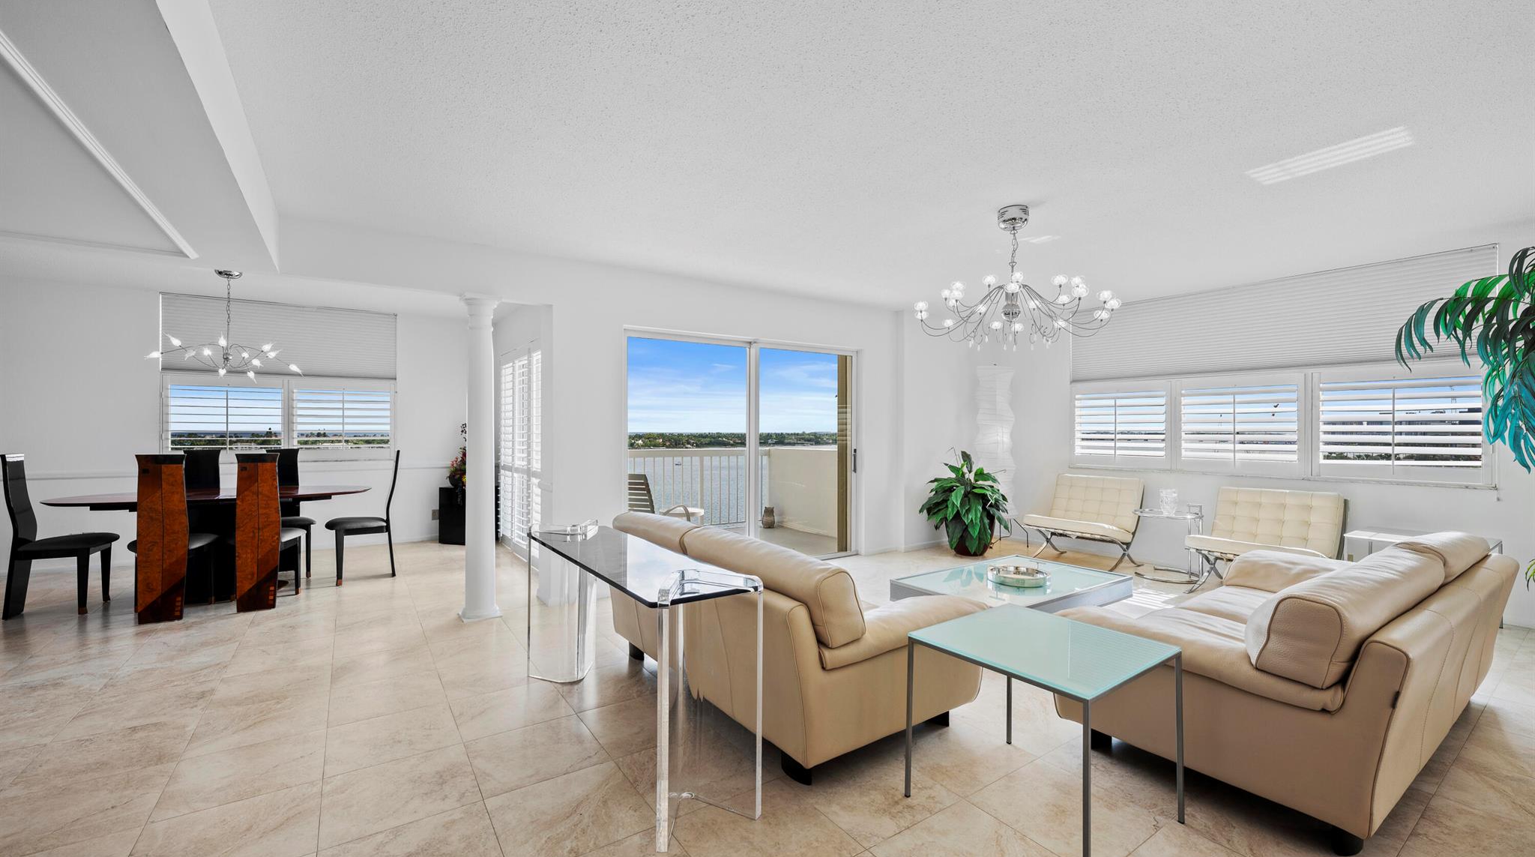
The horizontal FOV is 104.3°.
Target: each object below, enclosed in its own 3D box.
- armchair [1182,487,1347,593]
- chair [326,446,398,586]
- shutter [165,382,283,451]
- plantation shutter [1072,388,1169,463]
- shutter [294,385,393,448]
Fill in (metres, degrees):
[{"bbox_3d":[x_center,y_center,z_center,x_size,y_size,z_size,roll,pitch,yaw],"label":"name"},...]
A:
[{"bbox_3d":[3.787,0.891,4.556,0.780,0.780,0.770,0,0,-35],"label":"armchair"},{"bbox_3d":[-3.460,0.734,5.109,0.510,1.090,0.460,0,0,-35],"label":"chair"},{"bbox_3d":[-5.130,-0.079,5.673,0.830,0.735,0.060,0,0,-35],"label":"shutter"},{"bbox_3d":[3.453,-0.020,5.895,0.060,0.730,0.910,0,0,-35],"label":"plantation shutter"},{"bbox_3d":[-4.464,-0.124,6.311,0.880,0.690,0.060,0,0,-35],"label":"shutter"}]

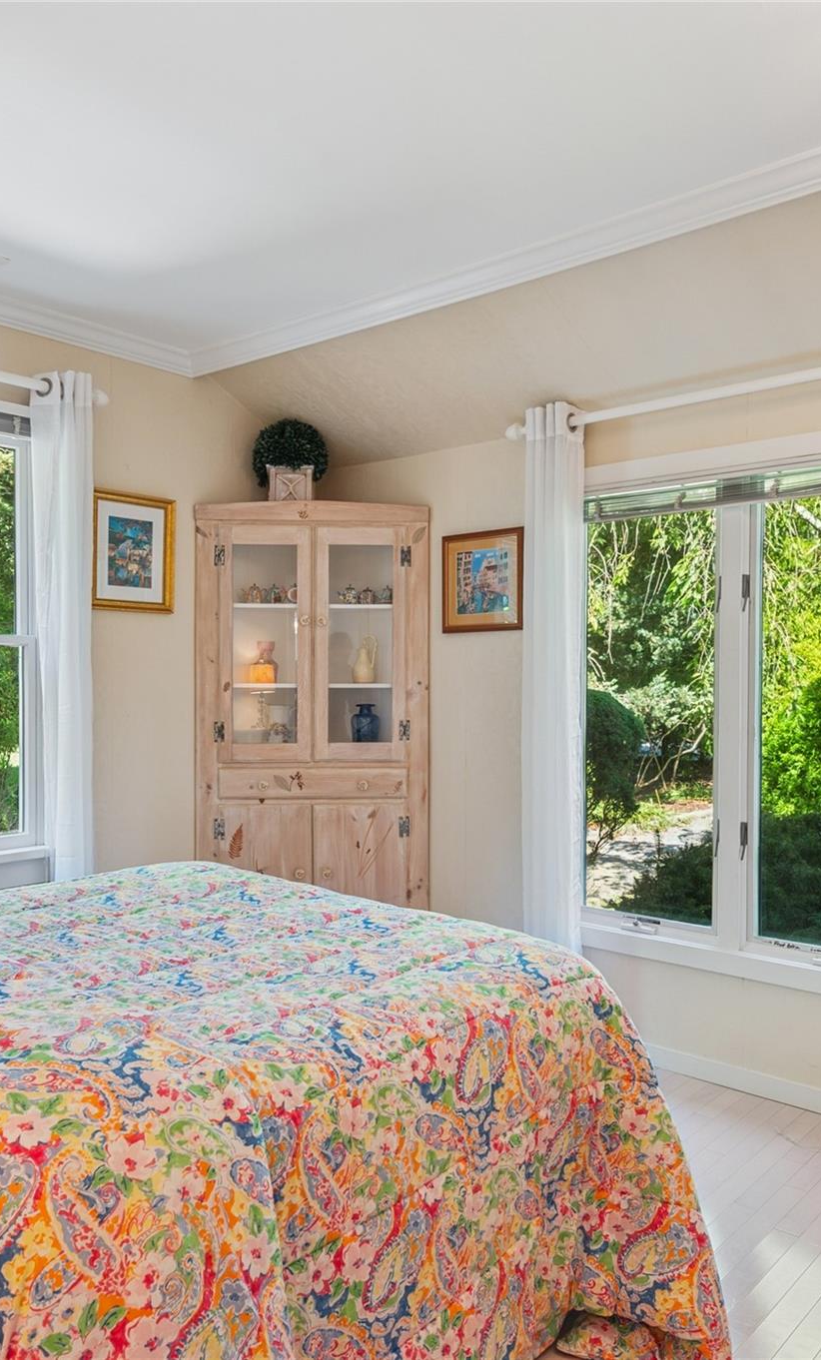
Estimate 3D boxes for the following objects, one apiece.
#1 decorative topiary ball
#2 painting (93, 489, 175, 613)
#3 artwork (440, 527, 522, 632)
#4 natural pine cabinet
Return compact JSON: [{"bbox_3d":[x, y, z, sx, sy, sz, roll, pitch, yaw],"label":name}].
[{"bbox_3d":[-0.458,-0.856,3.880,0.285,0.275,0.280,0,0,-4],"label":"decorative topiary ball"},{"bbox_3d":[-0.971,-0.440,3.566,0.030,0.405,0.361,0,0,42],"label":"painting"},{"bbox_3d":[0.253,-0.352,3.651,0.350,0.358,0.030,0,0,40],"label":"artwork"},{"bbox_3d":[-0.375,0.288,3.991,0.861,1.893,0.440,0,0,-4],"label":"natural pine cabinet"}]

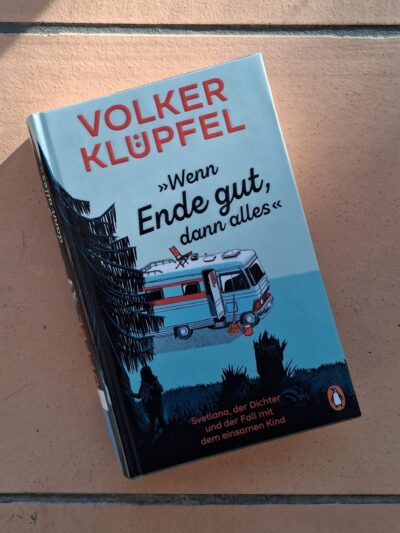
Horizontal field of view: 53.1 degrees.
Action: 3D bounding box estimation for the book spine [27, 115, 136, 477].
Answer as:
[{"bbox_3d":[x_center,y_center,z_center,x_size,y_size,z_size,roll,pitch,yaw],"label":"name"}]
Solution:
[{"bbox_3d":[-0.071,0.018,0.248,0.014,0.034,0.218,-15,90,0],"label":"book spine"}]

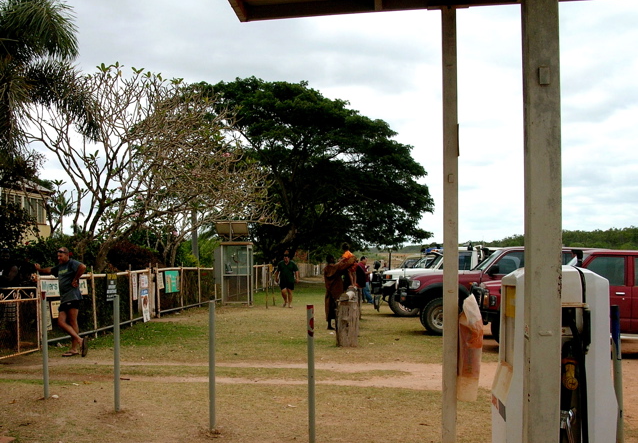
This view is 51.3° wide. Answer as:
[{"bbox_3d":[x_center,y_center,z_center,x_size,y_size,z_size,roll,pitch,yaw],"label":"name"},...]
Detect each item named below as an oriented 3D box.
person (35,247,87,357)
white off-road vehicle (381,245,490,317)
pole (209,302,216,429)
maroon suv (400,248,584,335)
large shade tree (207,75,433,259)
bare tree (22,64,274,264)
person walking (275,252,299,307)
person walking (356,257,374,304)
[{"bbox_3d":[-4.258,1.325,11.080,0.700,1.778,0.650,2,-4,-37],"label":"person"},{"bbox_3d":[4.220,1.620,18.900,4.950,1.950,1.800,0,-3,-4],"label":"white off-road vehicle"},{"bbox_3d":[-0.988,1.351,6.221,0.060,1.206,0.060,0,-3,0],"label":"pole"},{"bbox_3d":[4.170,1.467,14.611,4.950,1.870,1.920,0,-3,3],"label":"maroon suv"},{"bbox_3d":[0.139,-2.298,37.176,12.600,11.800,12.500,0,-3,0],"label":"large shade tree"},{"bbox_3d":[-4.287,-0.803,17.067,6.350,6.666,5.800,0,-3,0],"label":"bare tree"},{"bbox_3d":[-1.034,1.842,21.214,0.620,1.827,0.420,0,-3,-3],"label":"person walking"},{"bbox_3d":[1.648,2.046,23.567,0.500,1.670,0.500,0,-3,-3],"label":"person walking"}]

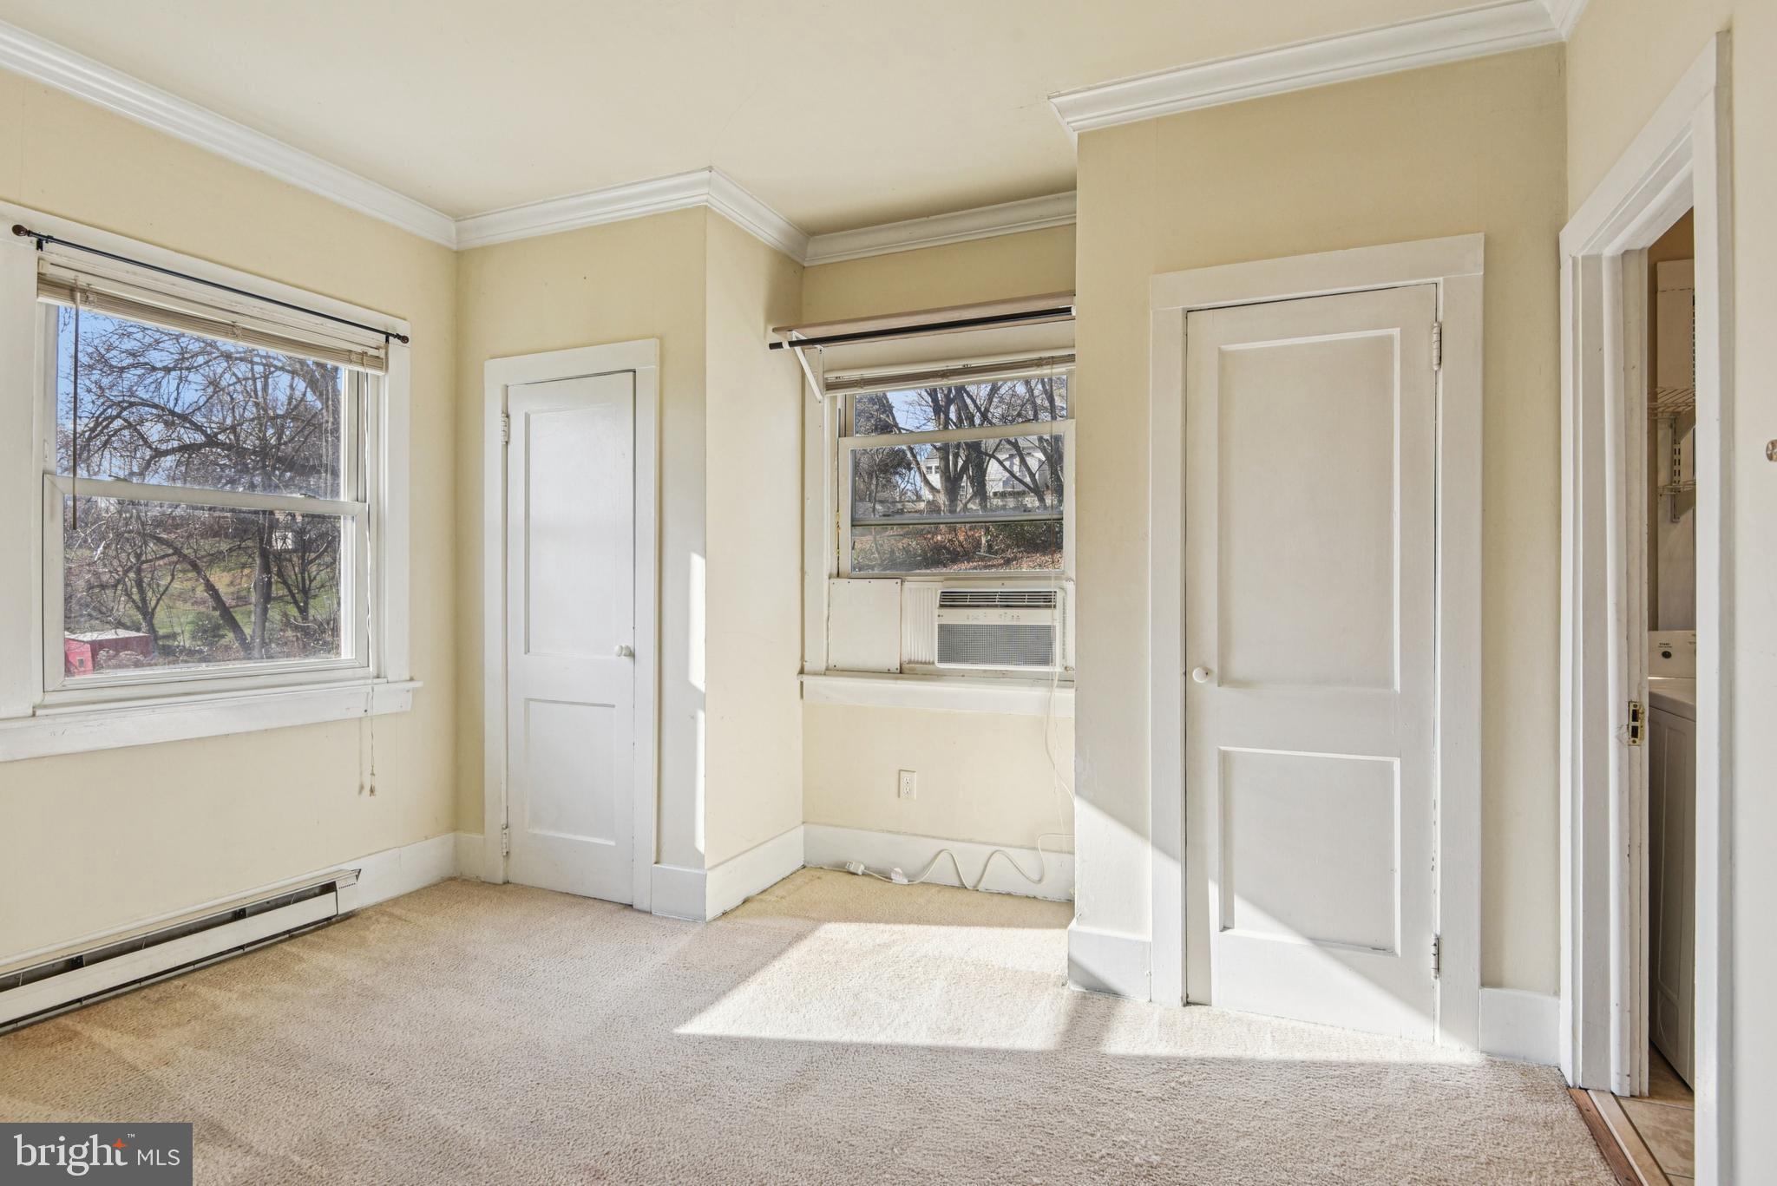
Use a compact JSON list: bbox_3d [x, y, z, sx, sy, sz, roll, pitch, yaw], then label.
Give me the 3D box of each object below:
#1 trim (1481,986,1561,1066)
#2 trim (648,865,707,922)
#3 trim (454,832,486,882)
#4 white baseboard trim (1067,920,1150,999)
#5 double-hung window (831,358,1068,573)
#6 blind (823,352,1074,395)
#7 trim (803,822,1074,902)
[{"bbox_3d":[1.590,1.090,2.240,0.170,0.169,0.020,0,0,23],"label":"trim"},{"bbox_3d":[-0.740,1.075,3.182,0.232,0.180,0.020,0,0,23],"label":"trim"},{"bbox_3d":[-1.679,1.069,3.573,0.157,0.192,0.020,0,0,23],"label":"trim"},{"bbox_3d":[0.653,1.093,2.631,0.237,0.180,0.020,0,0,23],"label":"white baseboard trim"},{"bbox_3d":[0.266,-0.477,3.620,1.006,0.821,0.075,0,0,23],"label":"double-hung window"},{"bbox_3d":[0.244,-0.879,3.555,1.083,0.081,0.040,0,0,23],"label":"blind"},{"bbox_3d":[0.214,1.073,3.547,1.255,0.184,0.020,0,0,23],"label":"trim"}]

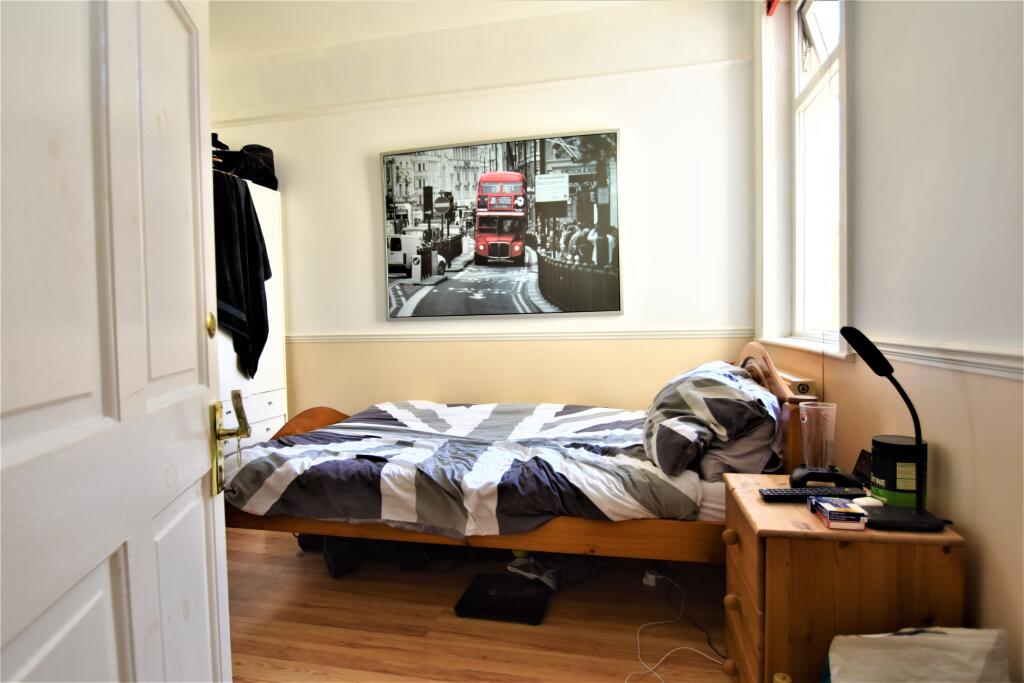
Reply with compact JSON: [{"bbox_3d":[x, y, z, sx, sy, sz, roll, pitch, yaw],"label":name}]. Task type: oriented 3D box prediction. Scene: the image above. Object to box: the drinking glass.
[{"bbox_3d":[0.764,0.252,1.348,0.080,0.196,0.080,-1,2,13],"label":"drinking glass"}]

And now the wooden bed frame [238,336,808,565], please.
[{"bbox_3d":[0.008,0.485,2.322,2.025,0.930,1.230,-1,2,13],"label":"wooden bed frame"}]

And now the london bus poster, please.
[{"bbox_3d":[-0.082,-0.635,3.098,1.400,1.000,0.030,-1,2,13],"label":"london bus poster"}]

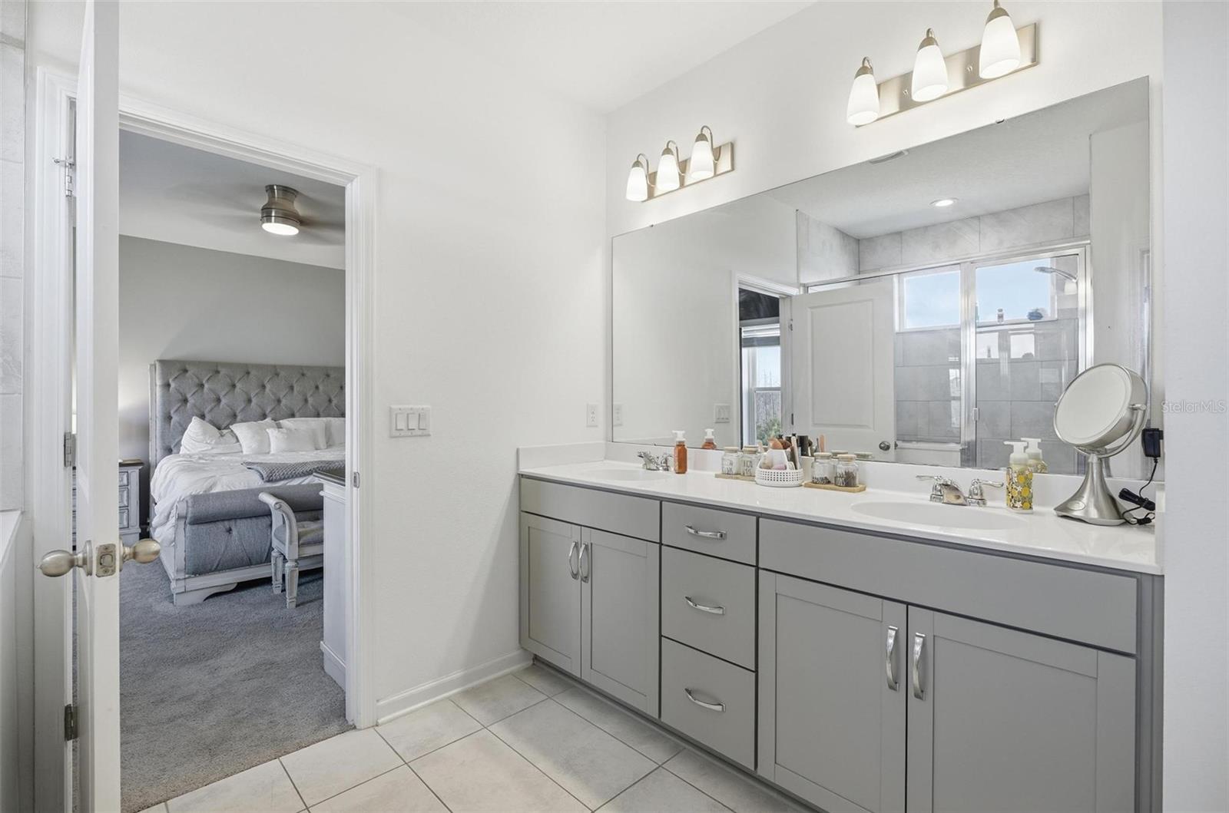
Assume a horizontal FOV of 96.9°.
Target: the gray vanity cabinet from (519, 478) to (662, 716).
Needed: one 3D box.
[{"bbox_3d":[0.054,0.754,2.438,0.850,0.846,0.555,0,0,45],"label":"gray vanity cabinet"}]

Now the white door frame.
[{"bbox_3d":[-1.277,0.155,1.819,0.896,2.126,0.140,0,0,-45],"label":"white door frame"}]

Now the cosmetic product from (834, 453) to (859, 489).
[{"bbox_3d":[0.829,0.231,1.940,0.080,0.107,0.080,0,0,-45],"label":"cosmetic product"}]

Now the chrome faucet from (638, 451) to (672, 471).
[{"bbox_3d":[0.160,0.255,2.512,0.210,0.086,0.150,0,0,45],"label":"chrome faucet"}]

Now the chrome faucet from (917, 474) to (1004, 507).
[{"bbox_3d":[1.028,0.257,1.650,0.150,0.082,0.231,0,0,-45],"label":"chrome faucet"}]

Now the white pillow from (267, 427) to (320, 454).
[{"bbox_3d":[-3.141,0.332,5.331,0.460,0.290,0.140,0,-20,-43],"label":"white pillow"}]

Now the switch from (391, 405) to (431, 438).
[{"bbox_3d":[-0.808,0.060,2.164,0.010,0.121,0.166,0,0,45],"label":"switch"}]

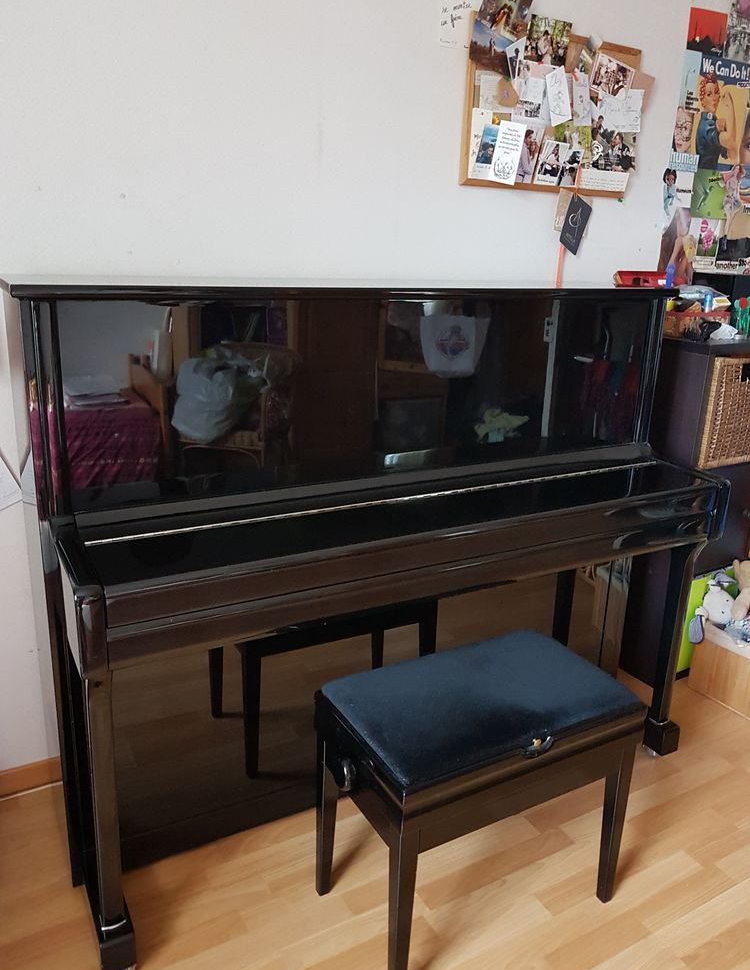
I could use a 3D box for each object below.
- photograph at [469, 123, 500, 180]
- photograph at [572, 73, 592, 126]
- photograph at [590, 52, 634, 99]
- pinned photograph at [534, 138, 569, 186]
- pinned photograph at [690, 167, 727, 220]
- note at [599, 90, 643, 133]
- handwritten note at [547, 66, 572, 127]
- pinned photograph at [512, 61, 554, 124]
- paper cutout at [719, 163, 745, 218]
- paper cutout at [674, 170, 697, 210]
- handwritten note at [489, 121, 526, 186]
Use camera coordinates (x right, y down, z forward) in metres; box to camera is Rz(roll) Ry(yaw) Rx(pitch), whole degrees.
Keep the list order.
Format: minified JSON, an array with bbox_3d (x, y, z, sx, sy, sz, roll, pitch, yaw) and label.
[{"bbox_3d":[0.301,-0.875,1.980,0.081,0.139,0.005,-1,16,-30],"label":"photograph"},{"bbox_3d":[0.572,-1.061,2.074,0.059,0.129,0.005,-16,23,-25],"label":"photograph"},{"bbox_3d":[0.688,-1.173,2.162,0.144,0.090,0.010,6,13,-31],"label":"photograph"},{"bbox_3d":[0.507,-0.916,2.142,0.092,0.118,0.010,1,15,-30],"label":"pinned photograph"},{"bbox_3d":[1.117,-0.962,2.493,0.165,0.148,0.010,-7,19,-27],"label":"pinned photograph"},{"bbox_3d":[0.705,-1.066,2.142,0.161,0.109,0.005,-7,19,-28],"label":"note"},{"bbox_3d":[0.518,-1.080,2.090,0.068,0.134,0.010,-27,27,-20],"label":"handwritten note"},{"bbox_3d":[0.433,-1.069,2.051,0.132,0.150,0.010,-7,19,-27],"label":"pinned photograph"},{"bbox_3d":[1.187,-0.975,2.499,0.137,0.185,0.005,-8,19,-28],"label":"paper cutout"},{"bbox_3d":[0.983,-0.932,2.380,0.082,0.114,0.010,-8,19,-28],"label":"paper cutout"},{"bbox_3d":[0.353,-0.881,1.995,0.086,0.150,0.005,0,16,-30],"label":"handwritten note"}]

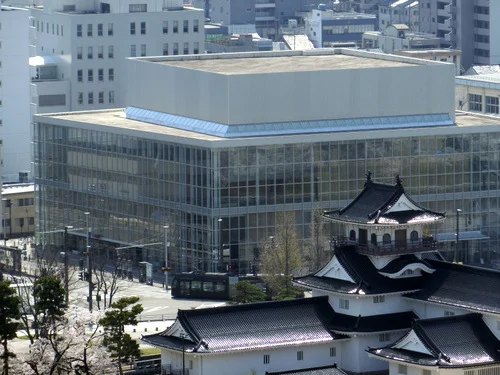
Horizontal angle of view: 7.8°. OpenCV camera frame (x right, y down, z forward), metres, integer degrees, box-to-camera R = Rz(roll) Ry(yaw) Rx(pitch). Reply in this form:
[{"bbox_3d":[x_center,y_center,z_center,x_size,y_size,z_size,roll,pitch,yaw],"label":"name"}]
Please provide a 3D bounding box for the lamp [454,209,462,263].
[{"bbox_3d":[30.700,8.100,546.000,0.400,9.900,1.900,-4,7,-30],"label":"lamp"}]

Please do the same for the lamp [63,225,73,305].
[{"bbox_3d":[-25.350,10.900,513.000,1.900,11.000,0.400,2,6,22],"label":"lamp"}]

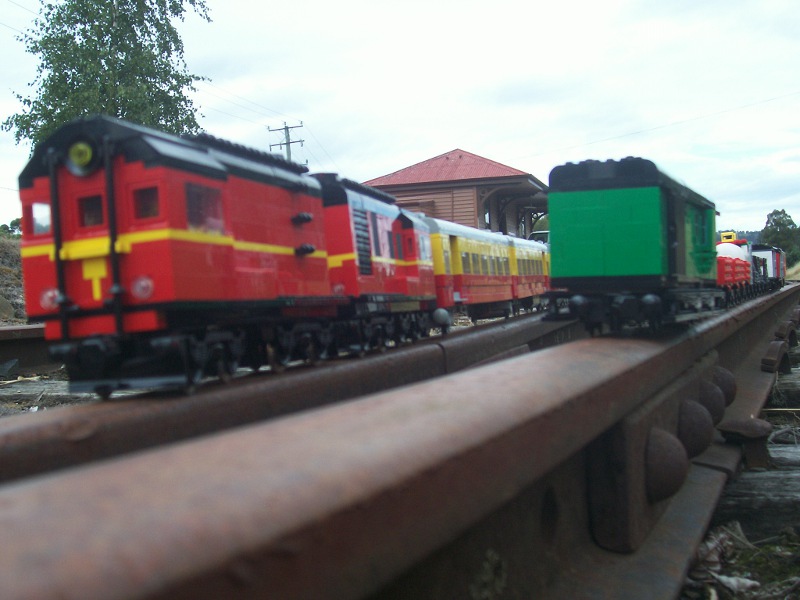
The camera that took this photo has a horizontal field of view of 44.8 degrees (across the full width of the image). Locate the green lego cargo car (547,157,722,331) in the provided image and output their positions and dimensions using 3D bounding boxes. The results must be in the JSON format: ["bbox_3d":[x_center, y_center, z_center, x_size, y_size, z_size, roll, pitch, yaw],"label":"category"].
[{"bbox_3d":[0.159,-0.029,0.629,0.068,0.100,0.205,-1,0,28],"label":"green lego cargo car"}]

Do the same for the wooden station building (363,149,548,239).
[{"bbox_3d":[3.239,-3.059,38.012,5.772,4.846,11.848,-2,0,17],"label":"wooden station building"}]

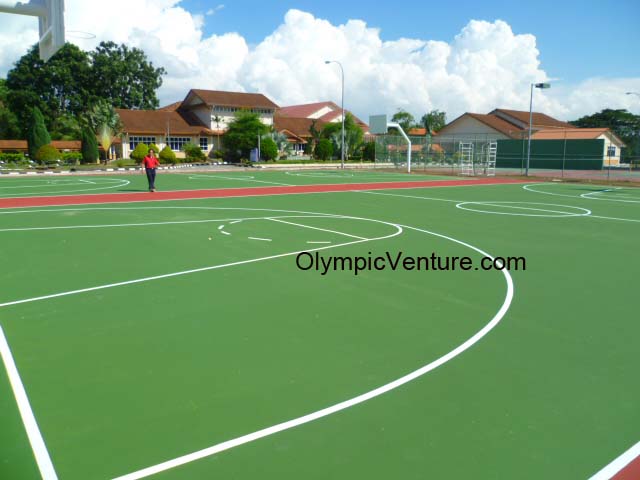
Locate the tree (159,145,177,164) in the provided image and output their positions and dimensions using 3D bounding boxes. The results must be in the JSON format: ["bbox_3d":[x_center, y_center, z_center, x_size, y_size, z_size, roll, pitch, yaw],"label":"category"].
[{"bbox_3d":[-15.734,-8.810,53.500,1.754,1.985,1.754,0,9,0],"label":"tree"}]

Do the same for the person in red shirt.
[{"bbox_3d":[-6.284,-2.582,19.190,0.600,1.600,0.420,-2,10,-14],"label":"person in red shirt"}]

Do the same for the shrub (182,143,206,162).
[{"bbox_3d":[-13.575,-9.438,56.000,2.518,2.184,2.518,0,9,0],"label":"shrub"}]

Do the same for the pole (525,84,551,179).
[{"bbox_3d":[15.926,-8.026,37.938,1.760,6.590,0.450,-3,10,-22],"label":"pole"}]

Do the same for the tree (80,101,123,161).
[{"bbox_3d":[-19.363,-9.564,46.088,3.560,5.540,3.200,-3,10,-22],"label":"tree"}]

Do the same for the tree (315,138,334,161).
[{"bbox_3d":[0.531,-10.643,61.080,2.180,2.620,2.180,1,10,0],"label":"tree"}]

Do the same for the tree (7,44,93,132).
[{"bbox_3d":[-37.052,-18.903,70.913,11.780,15.030,11.190,-4,11,-27],"label":"tree"}]

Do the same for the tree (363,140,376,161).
[{"bbox_3d":[5.370,-9.679,56.162,1.520,2.190,1.520,2,10,5],"label":"tree"}]

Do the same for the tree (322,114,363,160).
[{"bbox_3d":[2.686,-12.364,61.801,5.370,5.560,5.370,1,10,0],"label":"tree"}]

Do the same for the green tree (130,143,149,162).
[{"bbox_3d":[-18.254,-8.772,52.500,1.771,1.998,1.771,0,9,0],"label":"green tree"}]

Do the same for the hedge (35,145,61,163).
[{"bbox_3d":[-24.671,-7.808,47.000,2.246,1.610,2.246,0,9,0],"label":"hedge"}]

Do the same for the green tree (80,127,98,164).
[{"bbox_3d":[-24.108,-9.925,54.147,1.880,3.810,1.880,1,10,0],"label":"green tree"}]

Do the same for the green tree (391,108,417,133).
[{"bbox_3d":[12.961,-16.423,80.366,4.350,7.760,4.350,1,10,0],"label":"green tree"}]

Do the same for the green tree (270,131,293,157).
[{"bbox_3d":[-4.685,-11.561,63.000,2.597,3.356,2.597,0,9,0],"label":"green tree"}]

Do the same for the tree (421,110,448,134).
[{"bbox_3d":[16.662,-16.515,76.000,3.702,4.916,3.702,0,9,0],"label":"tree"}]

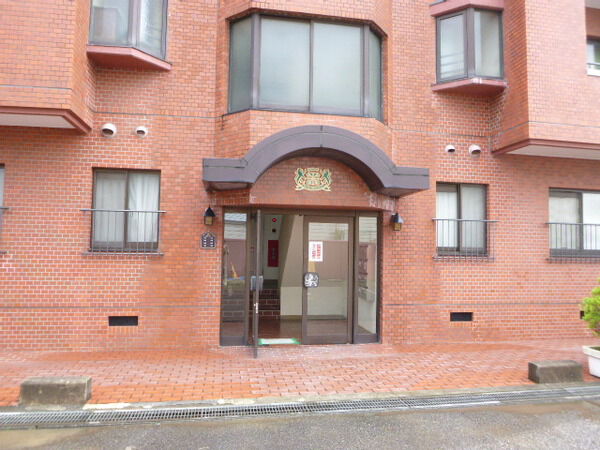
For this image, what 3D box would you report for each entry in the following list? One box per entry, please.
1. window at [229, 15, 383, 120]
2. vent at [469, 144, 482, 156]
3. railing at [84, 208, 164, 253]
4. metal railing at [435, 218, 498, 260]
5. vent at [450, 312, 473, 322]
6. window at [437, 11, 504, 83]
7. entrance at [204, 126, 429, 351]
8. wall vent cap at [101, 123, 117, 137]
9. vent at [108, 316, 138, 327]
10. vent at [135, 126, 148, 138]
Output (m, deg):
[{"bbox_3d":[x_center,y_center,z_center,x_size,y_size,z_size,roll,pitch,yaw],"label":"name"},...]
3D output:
[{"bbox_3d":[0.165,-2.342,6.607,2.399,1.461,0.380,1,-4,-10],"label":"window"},{"bbox_3d":[2.978,-1.248,7.360,0.205,0.200,0.130,1,-4,-10],"label":"vent"},{"bbox_3d":[-2.558,0.109,6.288,1.166,0.643,0.110,1,-4,-10],"label":"railing"},{"bbox_3d":[2.752,0.245,7.214,1.166,0.643,0.110,1,-4,-10],"label":"metal railing"},{"bbox_3d":[2.680,1.530,7.191,0.395,0.145,0.050,1,-4,-10],"label":"vent"},{"bbox_3d":[2.863,-2.982,7.331,1.038,1.206,0.360,1,-4,-10],"label":"window"},{"bbox_3d":[0.180,0.266,6.320,3.112,3.179,1.050,1,-4,-10],"label":"entrance"},{"bbox_3d":[-2.800,-1.385,6.351,0.205,0.200,0.130,1,-4,-10],"label":"wall vent cap"},{"bbox_3d":[-2.550,1.398,6.278,0.402,0.145,0.050,1,-4,-10],"label":"vent"},{"bbox_3d":[-2.351,-1.382,6.440,0.165,0.160,0.110,1,-4,-10],"label":"vent"}]

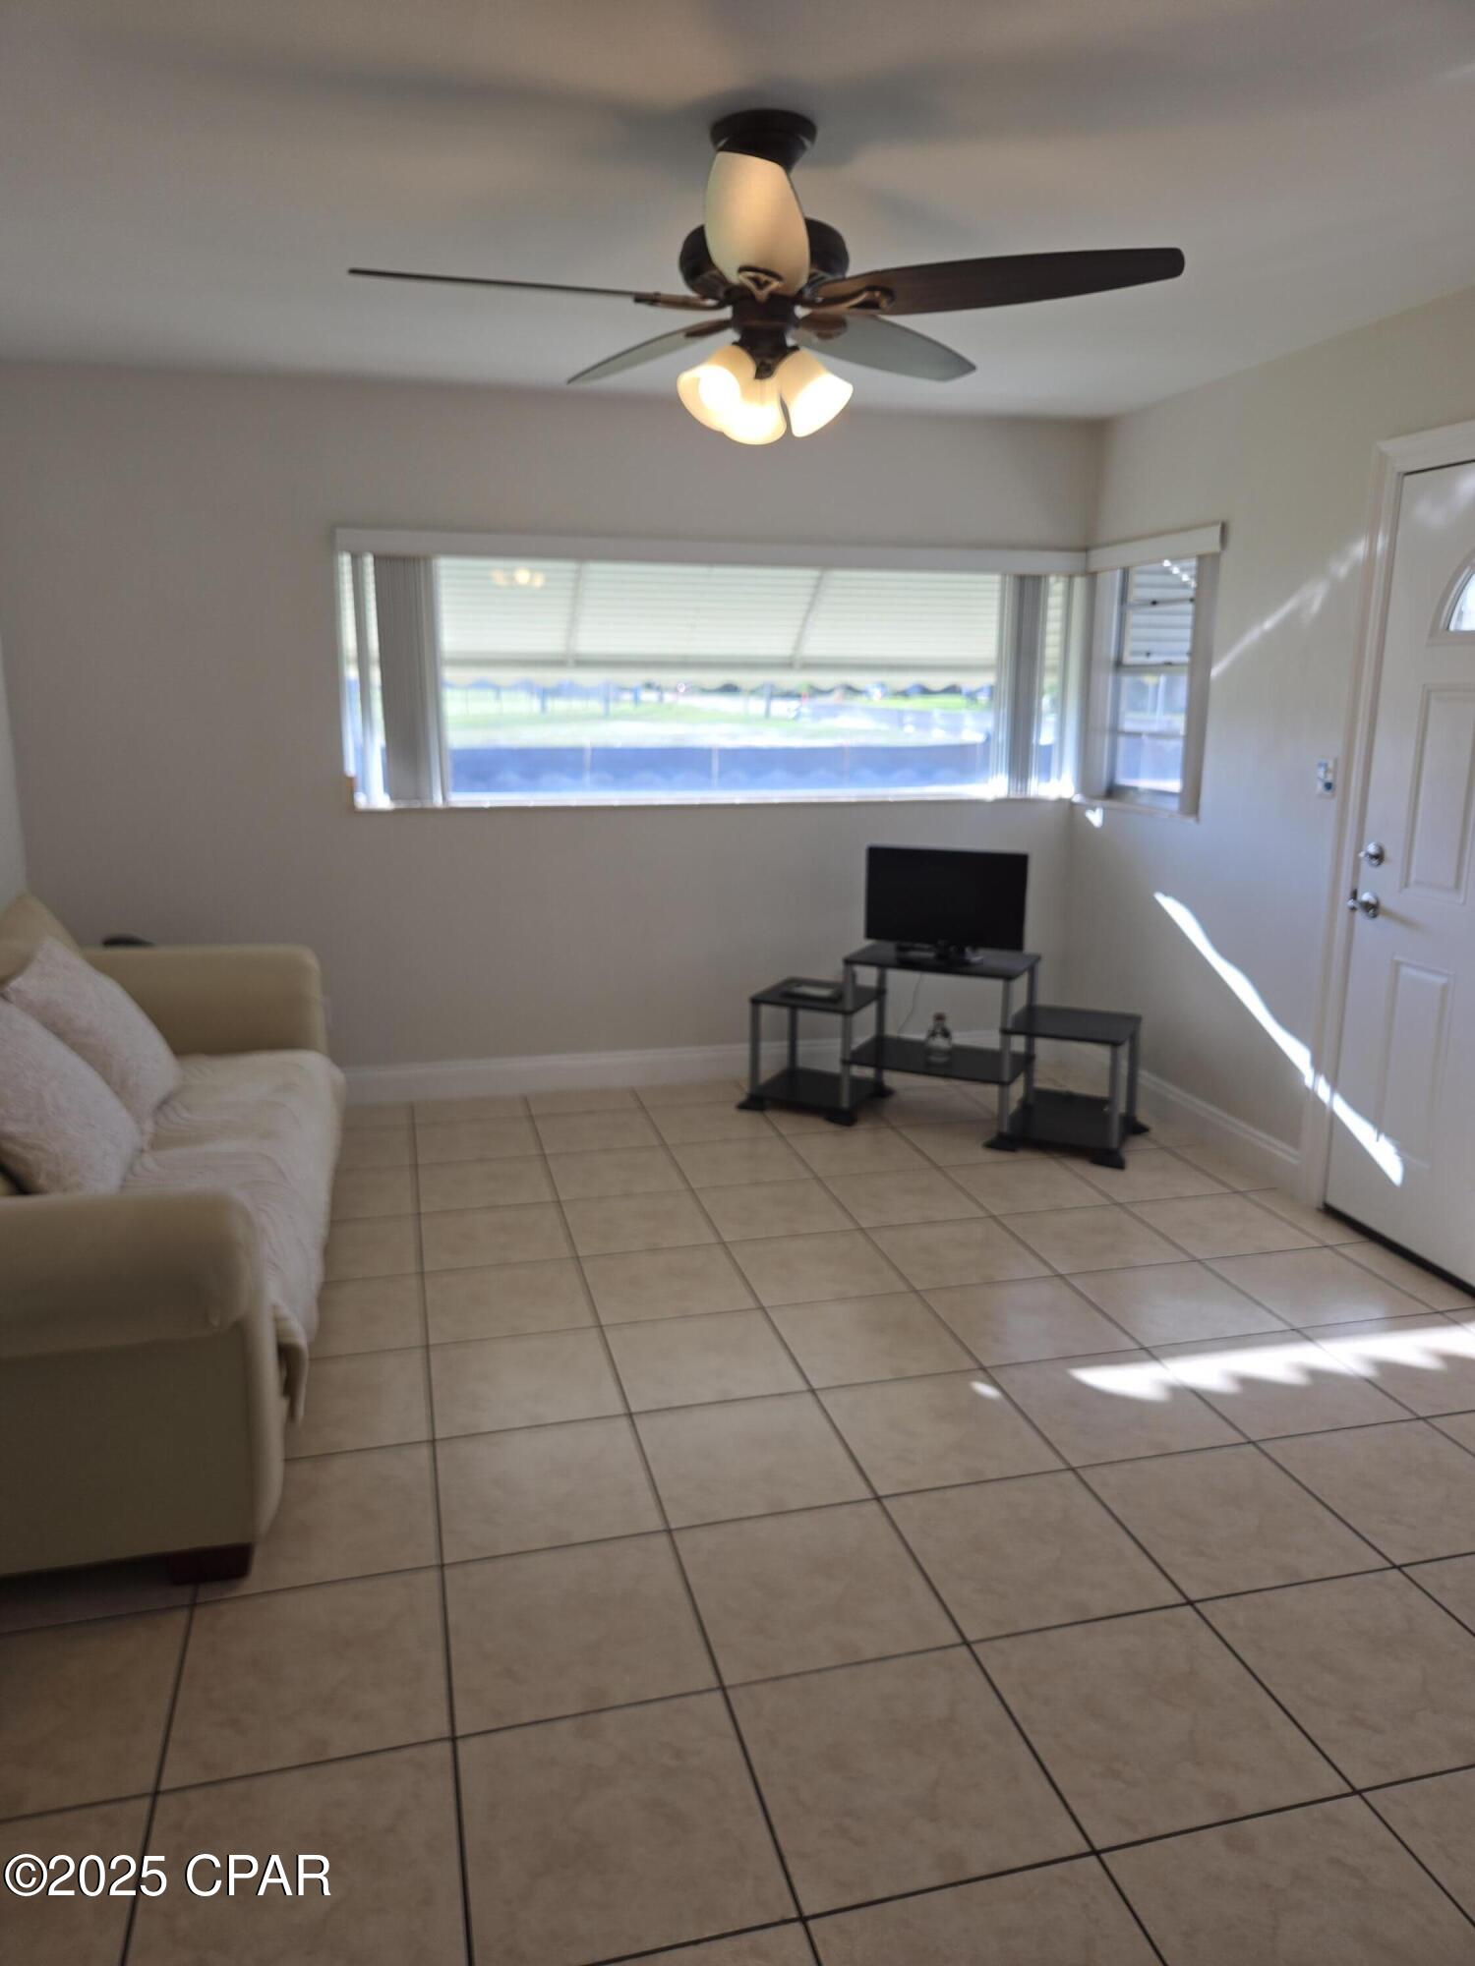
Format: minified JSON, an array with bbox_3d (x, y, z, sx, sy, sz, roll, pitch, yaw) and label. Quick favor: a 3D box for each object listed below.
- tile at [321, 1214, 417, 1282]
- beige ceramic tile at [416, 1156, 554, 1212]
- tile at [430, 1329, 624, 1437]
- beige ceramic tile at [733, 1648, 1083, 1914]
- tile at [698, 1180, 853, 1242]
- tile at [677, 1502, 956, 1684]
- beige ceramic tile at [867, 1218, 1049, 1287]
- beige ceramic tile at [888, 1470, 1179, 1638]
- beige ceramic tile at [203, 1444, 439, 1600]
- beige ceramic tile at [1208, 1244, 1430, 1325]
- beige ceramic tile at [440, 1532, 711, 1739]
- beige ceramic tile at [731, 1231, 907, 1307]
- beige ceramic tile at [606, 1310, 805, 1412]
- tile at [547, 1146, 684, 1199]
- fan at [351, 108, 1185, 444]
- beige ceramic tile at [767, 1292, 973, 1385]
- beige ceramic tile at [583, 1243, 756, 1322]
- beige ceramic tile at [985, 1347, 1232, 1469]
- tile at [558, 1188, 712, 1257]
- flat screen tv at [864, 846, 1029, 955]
[{"bbox_3d":[-1.050,0.721,3.527,0.397,0.012,0.397,-3,13,-14],"label":"tile"},{"bbox_3d":[-0.769,0.624,4.027,0.396,0.010,0.396,-3,13,-14],"label":"beige ceramic tile"},{"bbox_3d":[-0.464,0.869,2.857,0.390,0.010,0.390,-3,13,-14],"label":"tile"},{"bbox_3d":[0.224,1.112,1.846,0.396,0.010,0.396,-3,13,-14],"label":"beige ceramic tile"},{"bbox_3d":[0.111,0.664,3.803,0.390,0.010,0.390,-3,13,-14],"label":"tile"},{"bbox_3d":[0.123,1.021,2.210,0.397,0.012,0.397,-3,13,-14],"label":"tile"},{"bbox_3d":[0.598,0.730,3.528,0.390,0.010,0.390,-3,13,-14],"label":"beige ceramic tile"},{"bbox_3d":[0.512,1.007,2.325,0.396,0.010,0.396,-3,13,-14],"label":"beige ceramic tile"},{"bbox_3d":[-0.756,0.983,2.409,0.396,0.010,0.396,-3,13,-14],"label":"beige ceramic tile"},{"bbox_3d":[1.472,0.778,3.353,0.390,0.010,0.390,-3,13,-14],"label":"beige ceramic tile"},{"bbox_3d":[-0.264,1.040,2.112,0.397,0.012,0.397,-3,13,-14],"label":"beige ceramic tile"},{"bbox_3d":[0.211,0.749,3.429,0.390,0.010,0.390,-3,13,-14],"label":"beige ceramic tile"},{"bbox_3d":[-0.078,0.858,2.986,0.396,0.010,0.396,-3,13,-14],"label":"beige ceramic tile"},{"bbox_3d":[-0.375,0.601,4.101,0.397,0.012,0.397,-3,13,-14],"label":"tile"},{"bbox_3d":[0.049,-1.289,2.452,1.460,0.550,1.430,0,13,1],"label":"fan"},{"bbox_3d":[0.311,0.835,3.065,0.397,0.012,0.397,-3,13,-14],"label":"beige ceramic tile"},{"bbox_3d":[-0.178,0.773,3.366,0.396,0.010,0.396,-3,13,-14],"label":"beige ceramic tile"},{"bbox_3d":[0.798,0.901,2.785,0.397,0.012,0.397,-3,13,-14],"label":"beige ceramic tile"},{"bbox_3d":[-0.279,0.688,3.746,0.396,0.010,0.396,-3,13,-14],"label":"tile"},{"bbox_3d":[0.719,-0.270,4.507,0.555,0.375,0.130,6,14,22],"label":"flat screen tv"}]

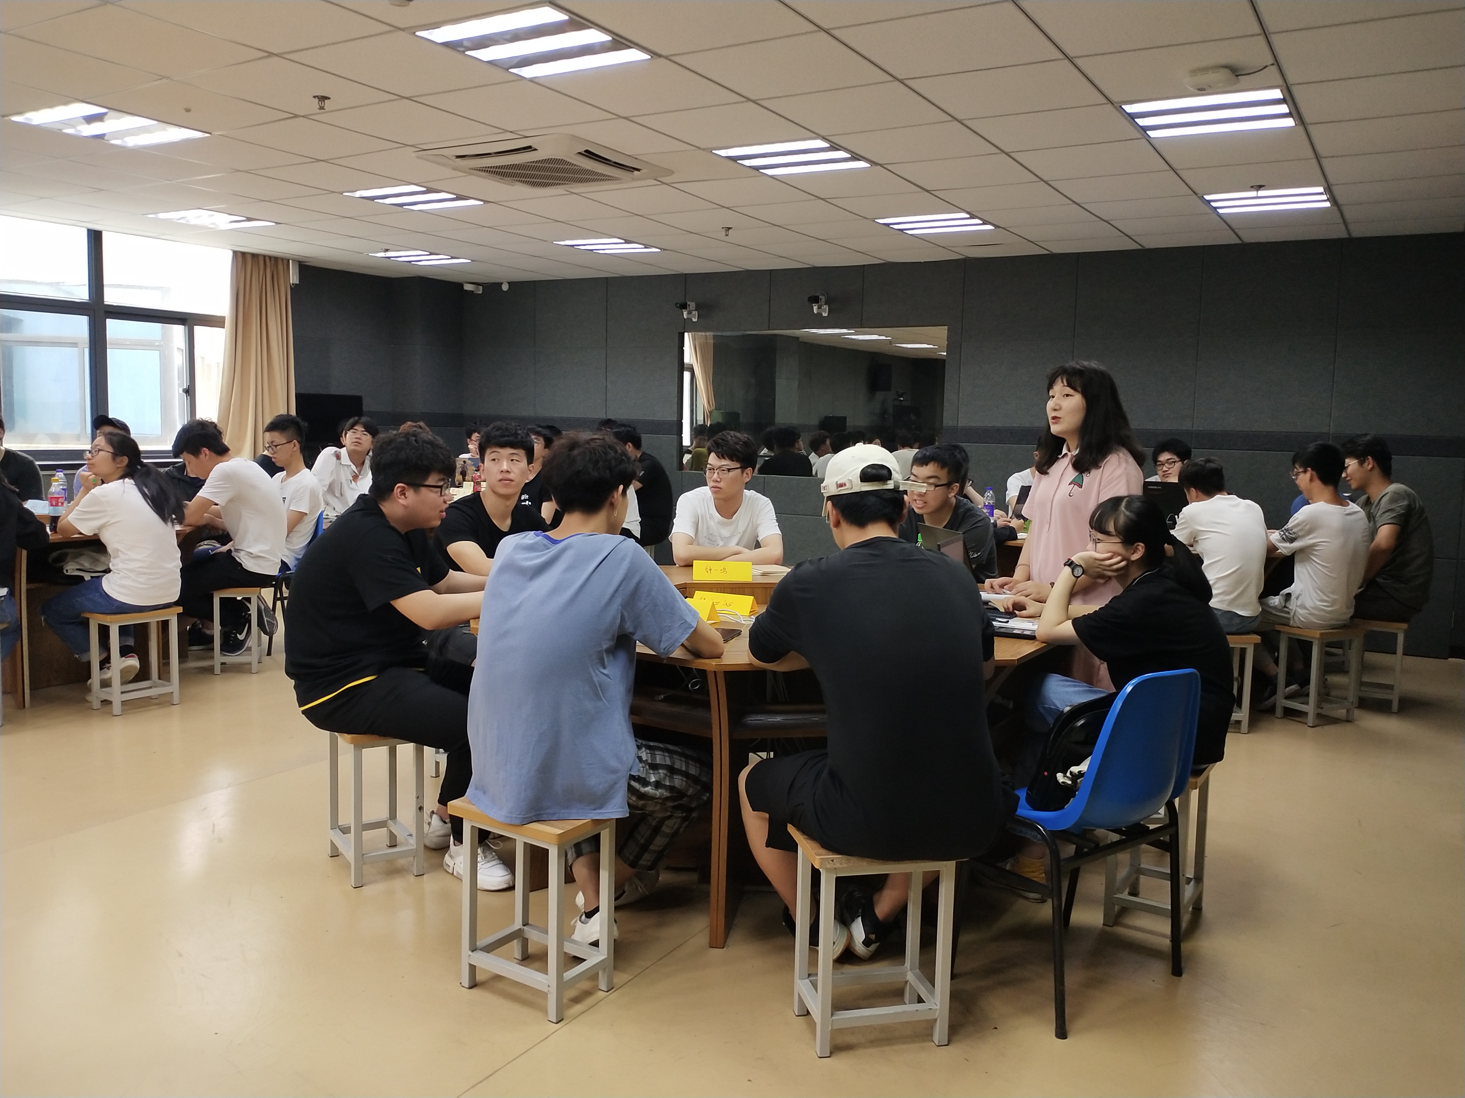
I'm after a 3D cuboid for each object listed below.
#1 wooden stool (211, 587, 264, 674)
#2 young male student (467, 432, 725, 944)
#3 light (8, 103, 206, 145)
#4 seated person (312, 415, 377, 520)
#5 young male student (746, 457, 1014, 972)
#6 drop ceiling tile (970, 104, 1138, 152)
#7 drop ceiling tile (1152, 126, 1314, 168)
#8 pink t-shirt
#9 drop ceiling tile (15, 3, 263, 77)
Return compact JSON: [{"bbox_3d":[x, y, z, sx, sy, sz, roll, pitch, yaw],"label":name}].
[{"bbox_3d":[-2.615,0.415,6.957,0.234,0.445,0.340,0,6,-17],"label":"wooden stool"},{"bbox_3d":[-0.320,0.378,3.315,0.500,1.350,0.800,4,6,28],"label":"young male student"},{"bbox_3d":[-2.633,-1.823,5.564,0.595,0.060,0.595,4,6,31],"label":"light"},{"bbox_3d":[-2.050,-0.010,6.950,0.550,1.330,0.750,0,5,-12],"label":"seated person"},{"bbox_3d":[0.272,0.406,3.101,0.580,1.310,0.800,0,6,-14],"label":"young male student"},{"bbox_3d":[1.282,-1.671,5.200,0.595,0.020,0.595,4,6,30],"label":"drop ceiling tile"},{"bbox_3d":[2.032,-1.629,5.300,0.600,0.020,0.600,4,6,28],"label":"drop ceiling tile"},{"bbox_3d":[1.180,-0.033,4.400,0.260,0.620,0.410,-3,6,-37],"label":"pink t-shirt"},{"bbox_3d":[-1.937,-1.668,4.308,0.600,0.020,0.600,4,6,29],"label":"drop ceiling tile"}]

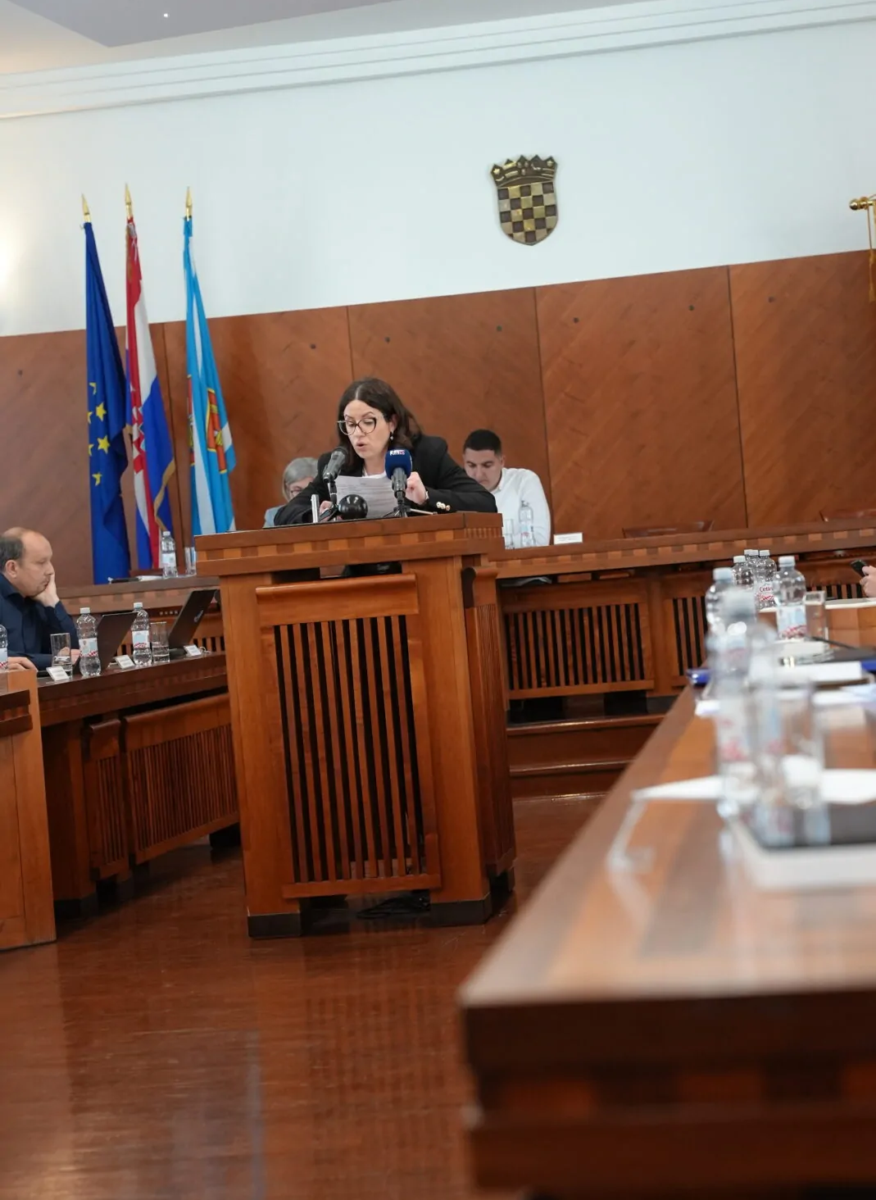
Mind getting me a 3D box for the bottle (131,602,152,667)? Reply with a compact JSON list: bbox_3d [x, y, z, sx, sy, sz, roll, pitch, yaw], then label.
[{"bbox_3d":[-1.014,0.117,8.720,0.065,0.215,0.065,-5,1,0],"label":"bottle"}]

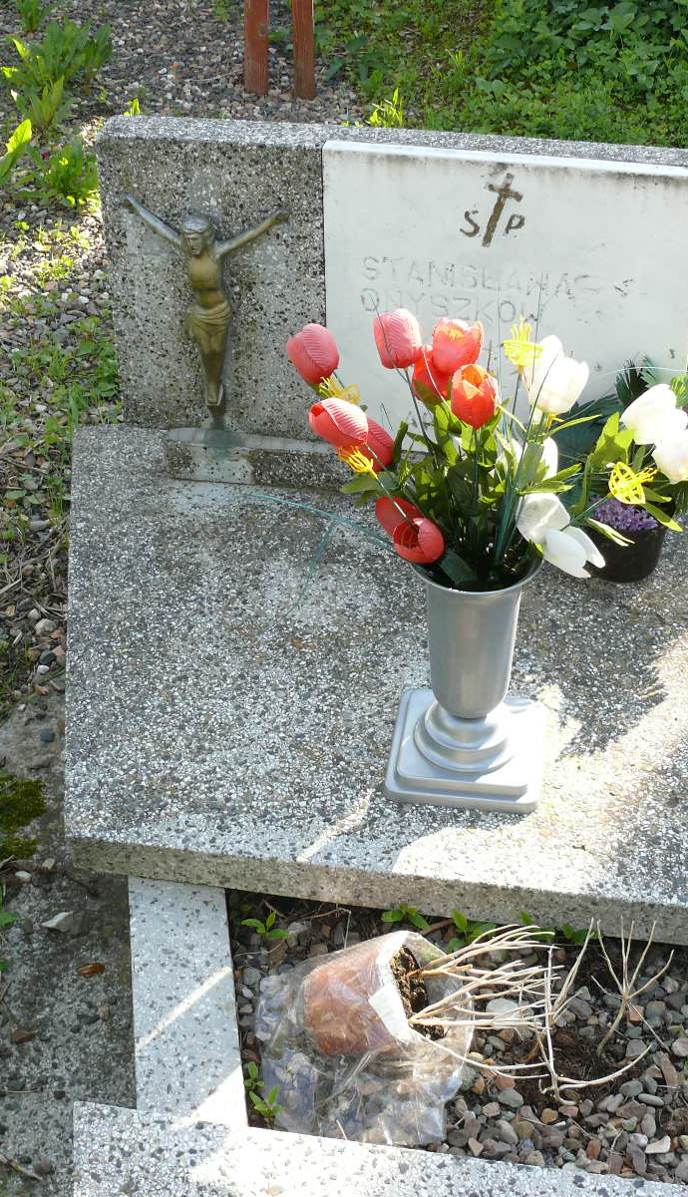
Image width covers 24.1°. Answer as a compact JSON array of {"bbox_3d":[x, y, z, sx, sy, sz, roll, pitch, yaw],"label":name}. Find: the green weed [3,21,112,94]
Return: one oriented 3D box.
[{"bbox_3d":[-0.652,-1.249,3.661,0.240,0.140,0.190,-1,40,0],"label":"green weed"}]

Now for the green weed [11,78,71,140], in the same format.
[{"bbox_3d":[-0.735,-1.185,3.908,0.145,0.139,0.123,0,32,0],"label":"green weed"}]

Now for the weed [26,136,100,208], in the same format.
[{"bbox_3d":[-0.563,-0.866,3.220,0.160,0.115,0.140,-1,40,0],"label":"weed"}]

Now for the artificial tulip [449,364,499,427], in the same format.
[{"bbox_3d":[0.117,-0.181,1.443,0.047,0.062,0.047,-1,40,0],"label":"artificial tulip"}]

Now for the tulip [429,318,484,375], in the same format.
[{"bbox_3d":[0.109,-0.244,1.565,0.052,0.059,0.052,-3,30,2],"label":"tulip"}]

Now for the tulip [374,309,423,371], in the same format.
[{"bbox_3d":[0.053,-0.252,1.570,0.049,0.062,0.049,-10,23,6],"label":"tulip"}]

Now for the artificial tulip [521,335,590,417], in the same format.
[{"bbox_3d":[0.189,-0.198,1.433,0.060,0.076,0.056,5,39,-4],"label":"artificial tulip"}]

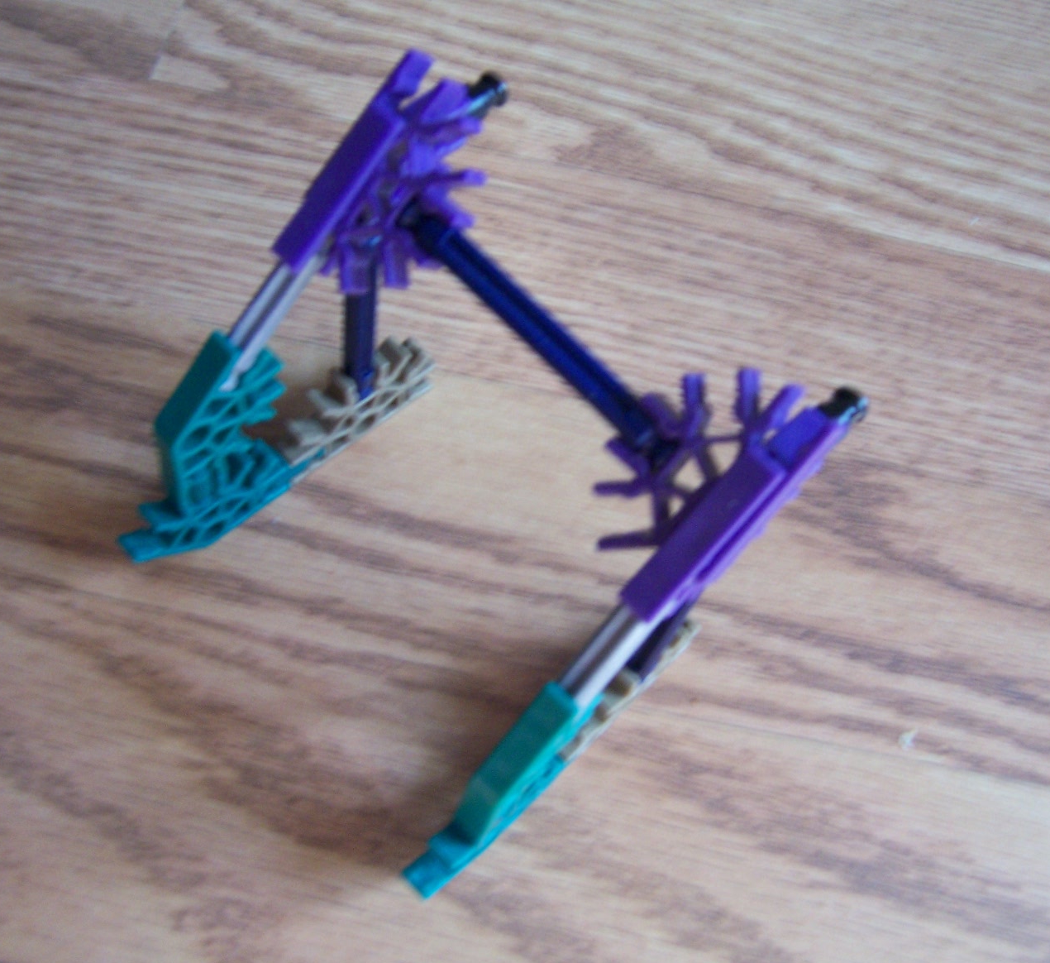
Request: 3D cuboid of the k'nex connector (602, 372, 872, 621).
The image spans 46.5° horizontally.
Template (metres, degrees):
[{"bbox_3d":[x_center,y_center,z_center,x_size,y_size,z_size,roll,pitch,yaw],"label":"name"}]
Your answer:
[{"bbox_3d":[0.026,-0.001,0.171,0.023,0.023,0.036,45,107,18],"label":"k'nex connector"}]

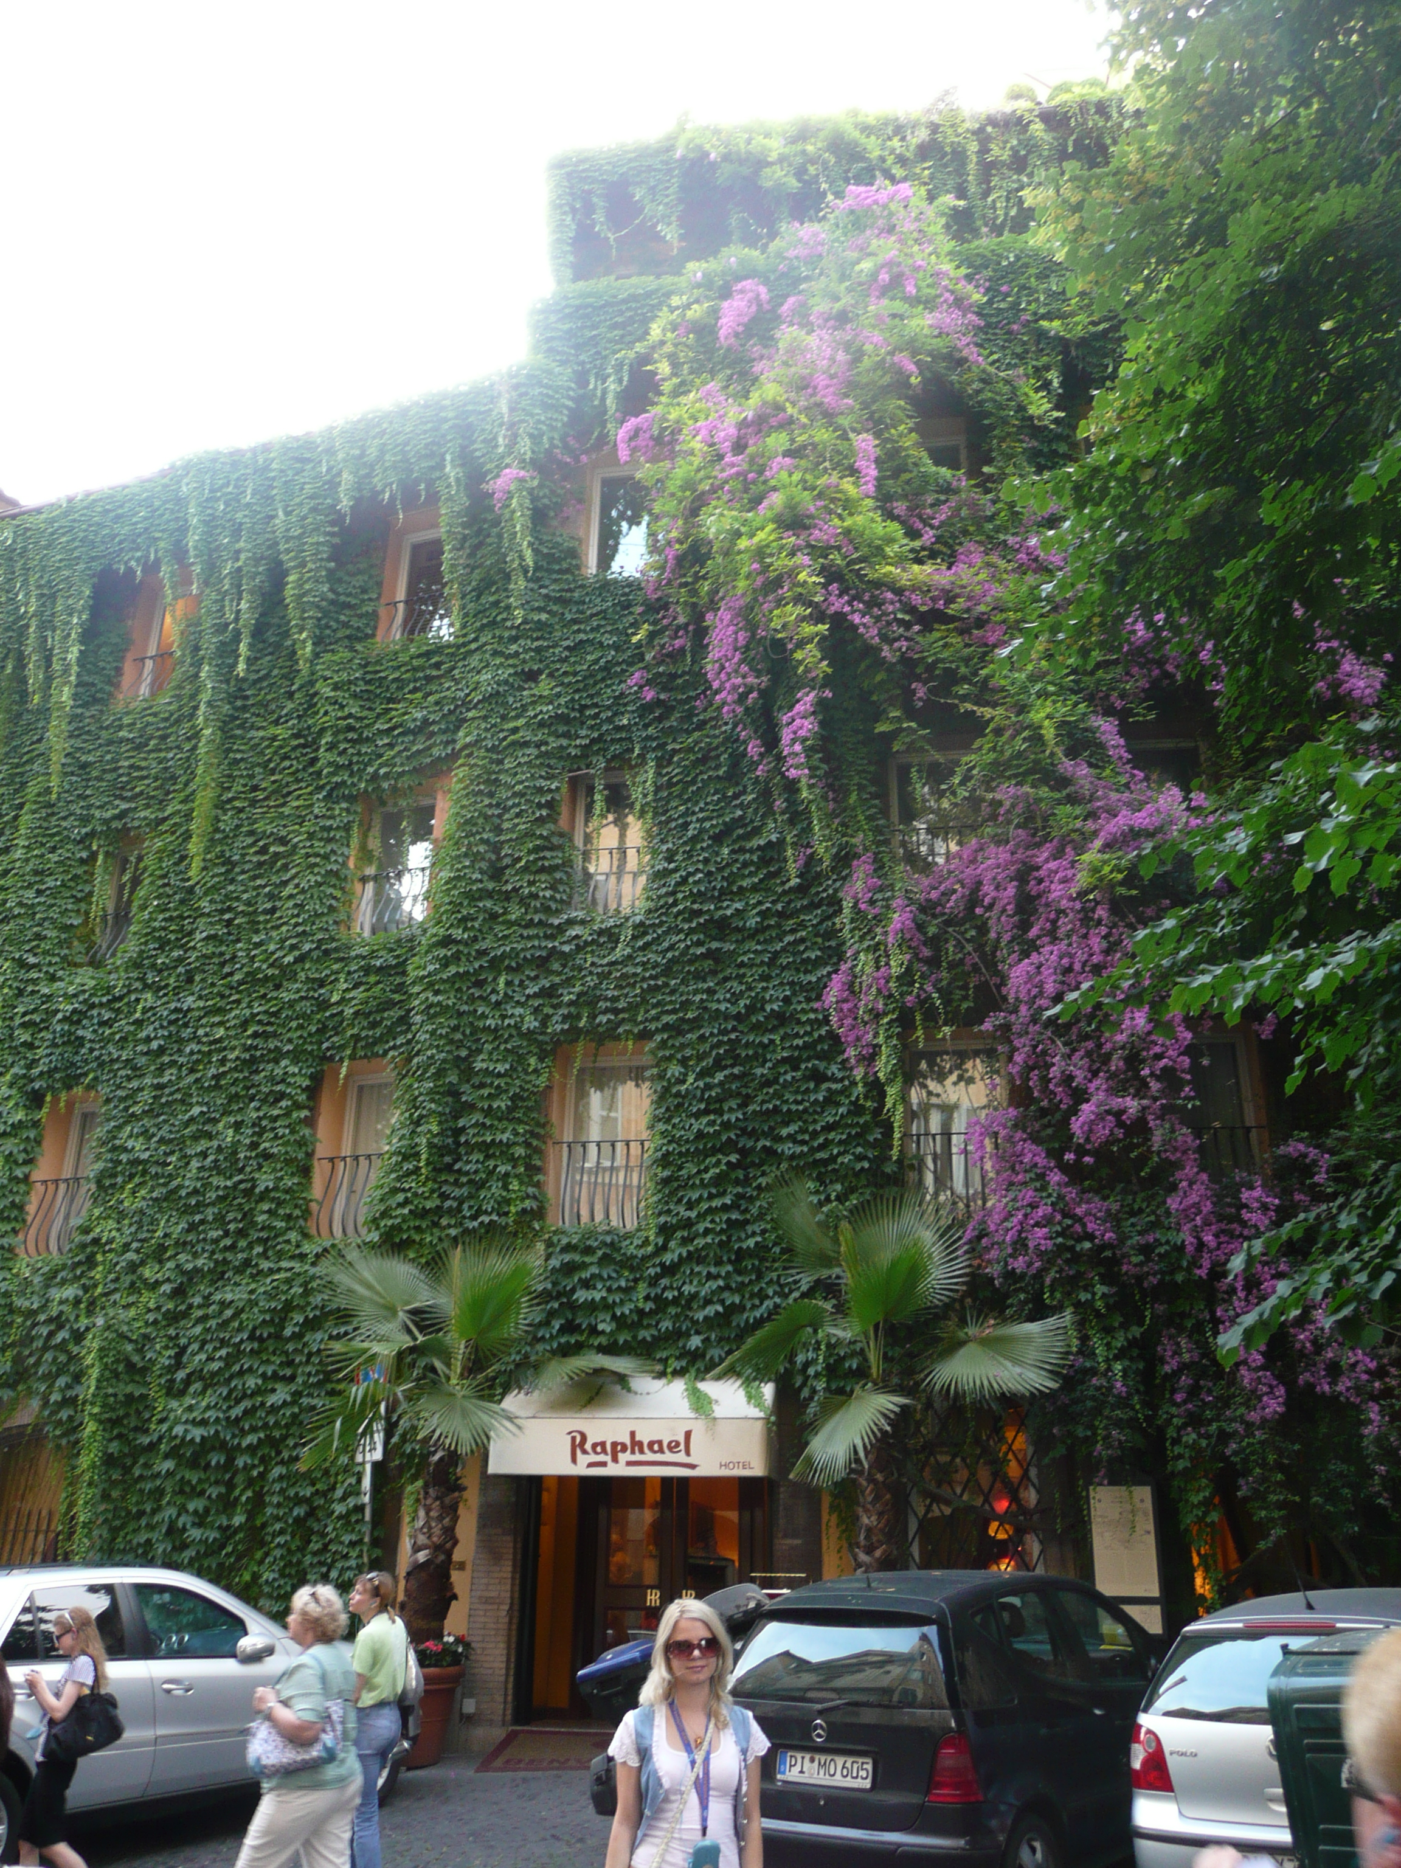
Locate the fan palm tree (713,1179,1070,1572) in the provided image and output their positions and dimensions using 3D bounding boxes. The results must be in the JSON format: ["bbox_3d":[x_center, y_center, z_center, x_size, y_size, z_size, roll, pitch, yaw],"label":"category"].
[{"bbox_3d":[1.662,4.071,13.179,3.000,3.750,2.400,-3,-22,8],"label":"fan palm tree"}]

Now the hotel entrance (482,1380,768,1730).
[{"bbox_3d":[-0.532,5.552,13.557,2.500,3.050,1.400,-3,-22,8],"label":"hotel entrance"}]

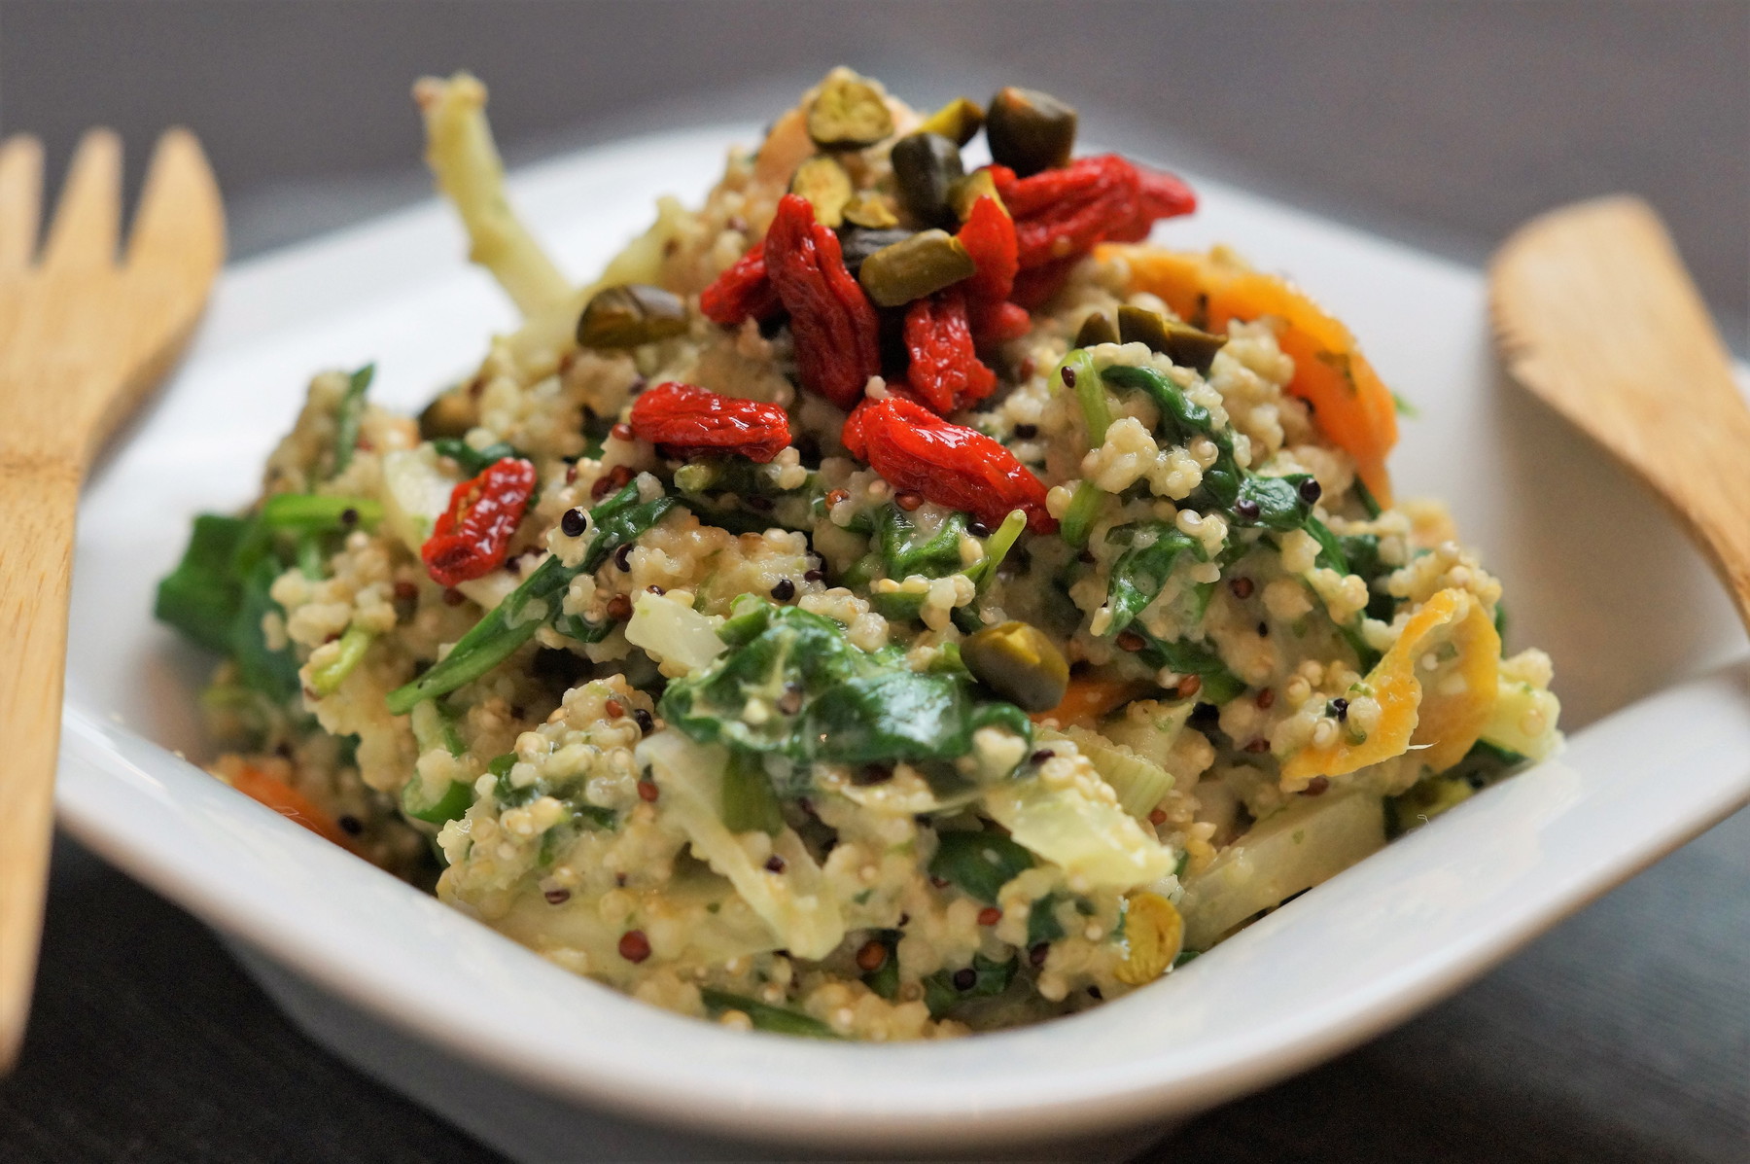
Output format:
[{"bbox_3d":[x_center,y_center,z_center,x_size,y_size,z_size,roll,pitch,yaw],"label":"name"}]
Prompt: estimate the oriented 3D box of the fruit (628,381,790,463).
[{"bbox_3d":[-0.016,-0.016,0.353,0.015,0.006,0.006,10,29,6],"label":"fruit"}]

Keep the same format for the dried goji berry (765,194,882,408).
[{"bbox_3d":[-0.005,-0.027,0.356,0.008,0.021,0.007,-16,-7,8],"label":"dried goji berry"}]

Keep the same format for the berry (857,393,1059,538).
[{"bbox_3d":[0.008,-0.011,0.350,0.021,0.007,0.007,33,35,7],"label":"berry"}]

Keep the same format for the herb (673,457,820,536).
[{"bbox_3d":[-0.013,-0.008,0.351,0.013,0.006,0.005,0,28,0],"label":"herb"}]

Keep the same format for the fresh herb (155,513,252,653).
[{"bbox_3d":[-0.072,0.000,0.391,0.010,0.013,0.007,0,28,0],"label":"fresh herb"}]

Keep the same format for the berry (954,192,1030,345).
[{"bbox_3d":[0.012,-0.031,0.360,0.006,0.015,0.006,-7,0,4],"label":"berry"}]

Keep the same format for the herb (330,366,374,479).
[{"bbox_3d":[-0.056,-0.017,0.390,0.003,0.012,0.004,15,6,-8],"label":"herb"}]

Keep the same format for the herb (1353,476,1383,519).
[{"bbox_3d":[0.051,-0.009,0.377,0.002,0.004,0.002,-32,-6,16],"label":"herb"}]

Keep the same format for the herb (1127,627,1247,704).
[{"bbox_3d":[0.030,0.008,0.351,0.013,0.004,0.004,31,35,9],"label":"herb"}]

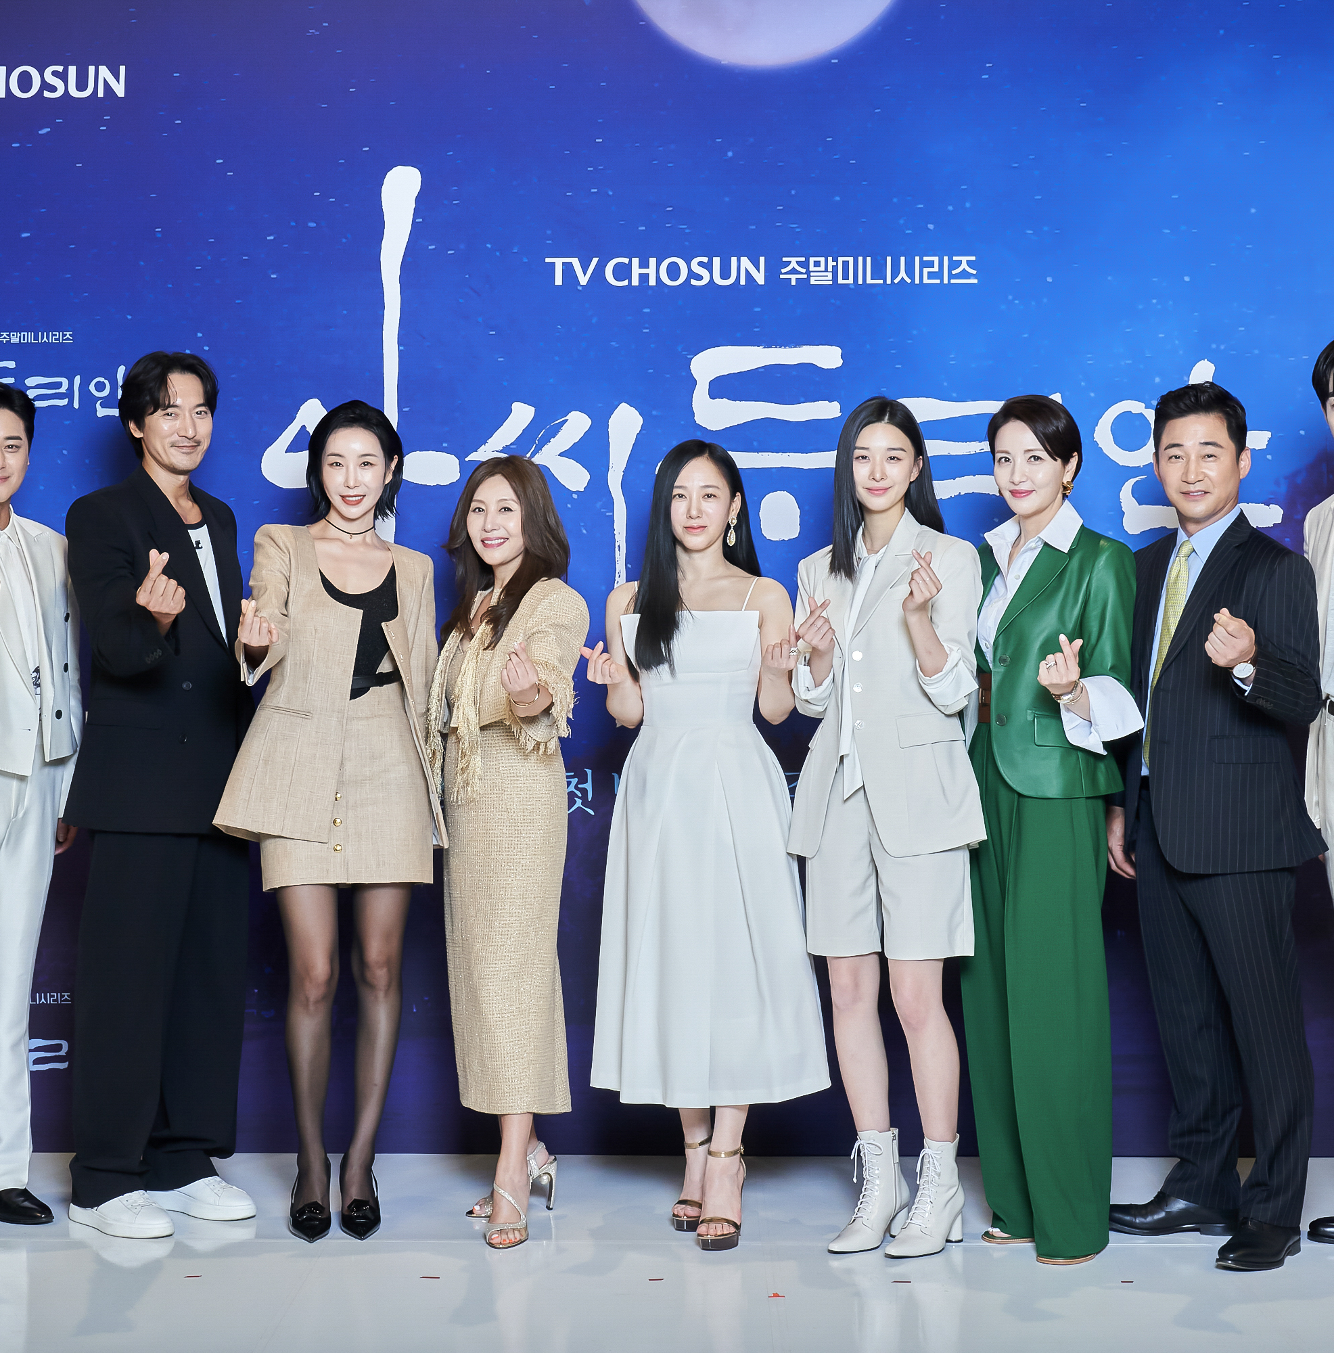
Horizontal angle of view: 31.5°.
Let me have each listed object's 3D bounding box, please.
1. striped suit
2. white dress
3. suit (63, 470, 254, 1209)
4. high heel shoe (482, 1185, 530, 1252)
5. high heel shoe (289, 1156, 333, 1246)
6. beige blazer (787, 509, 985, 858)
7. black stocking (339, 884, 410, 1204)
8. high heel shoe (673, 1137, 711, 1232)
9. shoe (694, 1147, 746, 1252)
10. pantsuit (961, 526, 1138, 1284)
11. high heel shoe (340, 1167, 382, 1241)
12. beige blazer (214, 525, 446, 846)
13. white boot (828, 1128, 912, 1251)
[{"bbox_3d":[1.145,0.395,4.930,0.480,1.460,0.360,1,1,38],"label":"striped suit"},{"bbox_3d":[0.093,0.370,5.007,0.500,1.040,0.400,0,-2,0],"label":"white dress"},{"bbox_3d":[-1.097,0.358,5.128,0.470,1.560,0.350,1,-2,-32],"label":"suit"},{"bbox_3d":[-0.335,1.107,4.952,0.090,0.135,0.215,0,-2,-2],"label":"high heel shoe"},{"bbox_3d":[-0.760,1.120,5.080,0.090,0.137,0.240,0,1,-6],"label":"high heel shoe"},{"bbox_3d":[0.444,0.015,4.899,0.430,0.710,0.310,-1,-2,18],"label":"beige blazer"},{"bbox_3d":[-0.628,0.790,5.110,0.150,0.700,0.170,0,1,-5],"label":"black stocking"},{"bbox_3d":[0.058,1.095,5.170,0.090,0.185,0.220,0,1,7],"label":"high heel shoe"},{"bbox_3d":[0.120,1.086,4.948,0.092,0.175,0.220,0,-2,7],"label":"shoe"},{"bbox_3d":[0.774,0.404,4.886,0.430,1.510,0.330,-1,-2,26],"label":"pantsuit"},{"bbox_3d":[-0.651,1.119,5.053,0.088,0.120,0.235,0,-2,-8],"label":"high heel shoe"},{"bbox_3d":[-0.723,0.019,5.080,0.490,0.690,0.320,0,1,-3],"label":"beige blazer"},{"bbox_3d":[0.424,1.073,4.960,0.100,0.235,0.250,1,1,41],"label":"white boot"}]

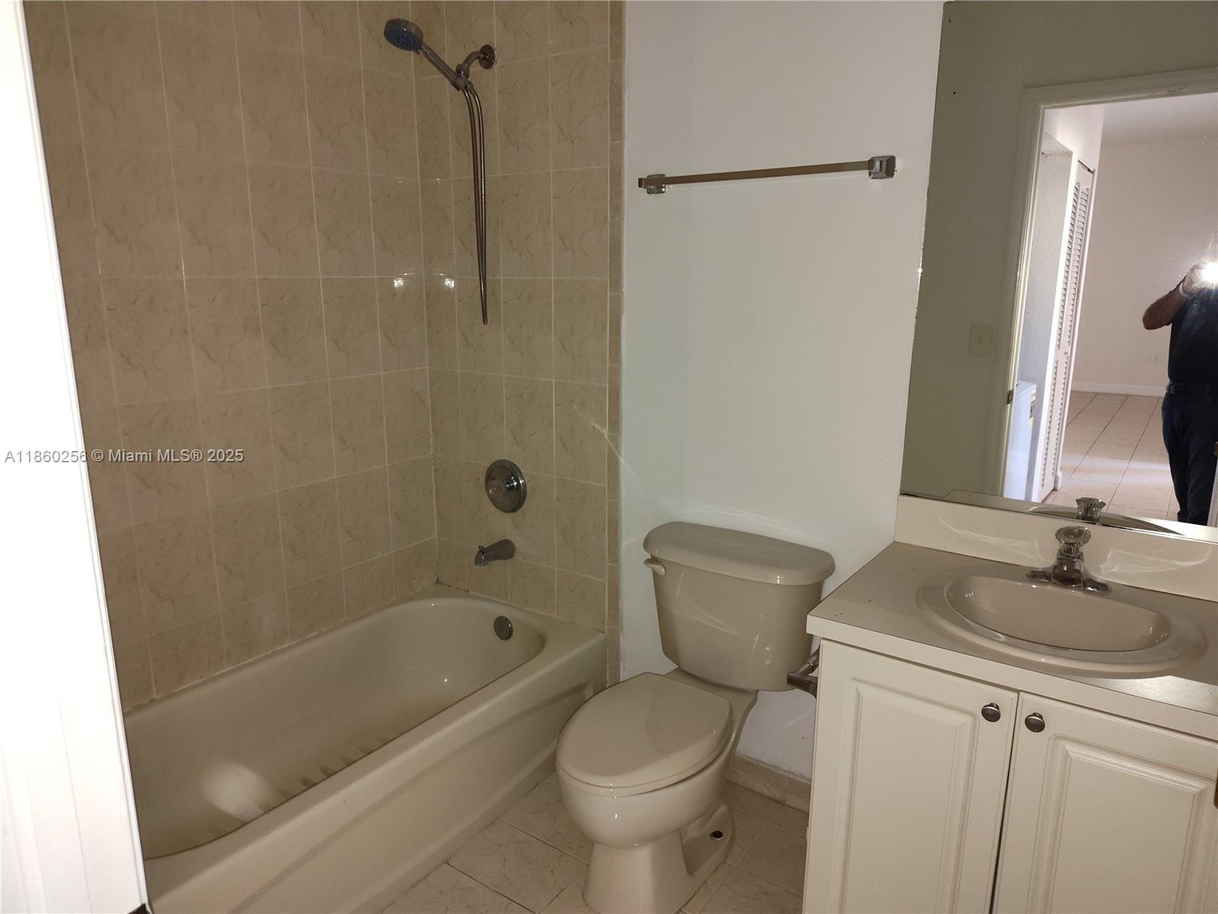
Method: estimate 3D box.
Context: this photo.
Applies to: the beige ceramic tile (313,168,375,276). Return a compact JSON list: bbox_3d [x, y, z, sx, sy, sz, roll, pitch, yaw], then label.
[{"bbox_3d":[-0.799,-0.699,2.446,0.010,0.303,0.201,9,16,34],"label":"beige ceramic tile"}]

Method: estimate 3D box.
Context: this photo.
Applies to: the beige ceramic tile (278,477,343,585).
[{"bbox_3d":[-0.919,0.231,2.488,0.010,0.303,0.201,9,16,34],"label":"beige ceramic tile"}]

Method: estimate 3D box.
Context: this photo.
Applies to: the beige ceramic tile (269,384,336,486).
[{"bbox_3d":[-0.919,-0.067,2.425,0.010,0.304,0.201,9,15,34],"label":"beige ceramic tile"}]

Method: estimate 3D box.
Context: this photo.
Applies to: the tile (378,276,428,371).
[{"bbox_3d":[-0.684,-0.438,2.677,0.010,0.303,0.202,9,16,34],"label":"tile"}]

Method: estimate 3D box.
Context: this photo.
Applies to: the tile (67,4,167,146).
[{"bbox_3d":[-1.139,-0.883,1.883,0.010,0.301,0.200,9,15,34],"label":"tile"}]

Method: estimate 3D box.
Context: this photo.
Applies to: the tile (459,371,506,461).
[{"bbox_3d":[-0.414,-0.125,2.678,0.200,0.301,0.010,9,15,34],"label":"tile"}]

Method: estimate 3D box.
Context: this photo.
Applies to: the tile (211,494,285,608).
[{"bbox_3d":[-1.036,0.266,2.329,0.010,0.302,0.200,9,16,34],"label":"tile"}]

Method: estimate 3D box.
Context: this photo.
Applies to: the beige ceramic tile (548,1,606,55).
[{"bbox_3d":[-0.078,-1.264,2.192,0.201,0.303,0.010,9,16,34],"label":"beige ceramic tile"}]

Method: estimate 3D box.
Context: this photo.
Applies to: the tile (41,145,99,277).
[{"bbox_3d":[-1.266,-0.554,1.802,0.010,0.302,0.200,9,16,34],"label":"tile"}]

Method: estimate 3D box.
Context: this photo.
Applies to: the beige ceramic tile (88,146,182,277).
[{"bbox_3d":[-1.145,-0.588,1.958,0.010,0.302,0.200,9,15,34],"label":"beige ceramic tile"}]

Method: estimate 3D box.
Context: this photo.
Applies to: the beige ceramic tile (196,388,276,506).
[{"bbox_3d":[-1.035,-0.032,2.262,0.010,0.302,0.200,9,16,34],"label":"beige ceramic tile"}]

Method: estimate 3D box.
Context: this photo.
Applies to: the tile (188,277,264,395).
[{"bbox_3d":[-1.032,-0.328,2.189,0.010,0.303,0.201,9,16,34],"label":"tile"}]

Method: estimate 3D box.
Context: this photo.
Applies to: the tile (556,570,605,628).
[{"bbox_3d":[-0.086,0.457,2.579,0.200,0.171,0.010,9,15,34],"label":"tile"}]

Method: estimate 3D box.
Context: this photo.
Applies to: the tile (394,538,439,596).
[{"bbox_3d":[-0.686,0.390,2.861,0.010,0.171,0.201,9,15,34],"label":"tile"}]

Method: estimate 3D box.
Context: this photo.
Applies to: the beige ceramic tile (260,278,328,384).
[{"bbox_3d":[-0.917,-0.366,2.356,0.010,0.302,0.200,9,16,34],"label":"beige ceramic tile"}]

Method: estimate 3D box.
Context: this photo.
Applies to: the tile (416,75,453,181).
[{"bbox_3d":[-0.554,-1.037,2.572,0.147,0.301,0.010,9,15,34],"label":"tile"}]

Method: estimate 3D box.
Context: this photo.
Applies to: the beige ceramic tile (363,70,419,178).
[{"bbox_3d":[-0.681,-1.033,2.541,0.010,0.303,0.202,9,16,34],"label":"beige ceramic tile"}]

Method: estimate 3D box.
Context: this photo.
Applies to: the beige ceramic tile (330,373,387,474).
[{"bbox_3d":[-0.801,-0.104,2.586,0.010,0.302,0.200,9,16,34],"label":"beige ceramic tile"}]

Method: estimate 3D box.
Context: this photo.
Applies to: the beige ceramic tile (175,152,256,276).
[{"bbox_3d":[-1.026,-0.623,2.113,0.010,0.301,0.200,9,15,34],"label":"beige ceramic tile"}]

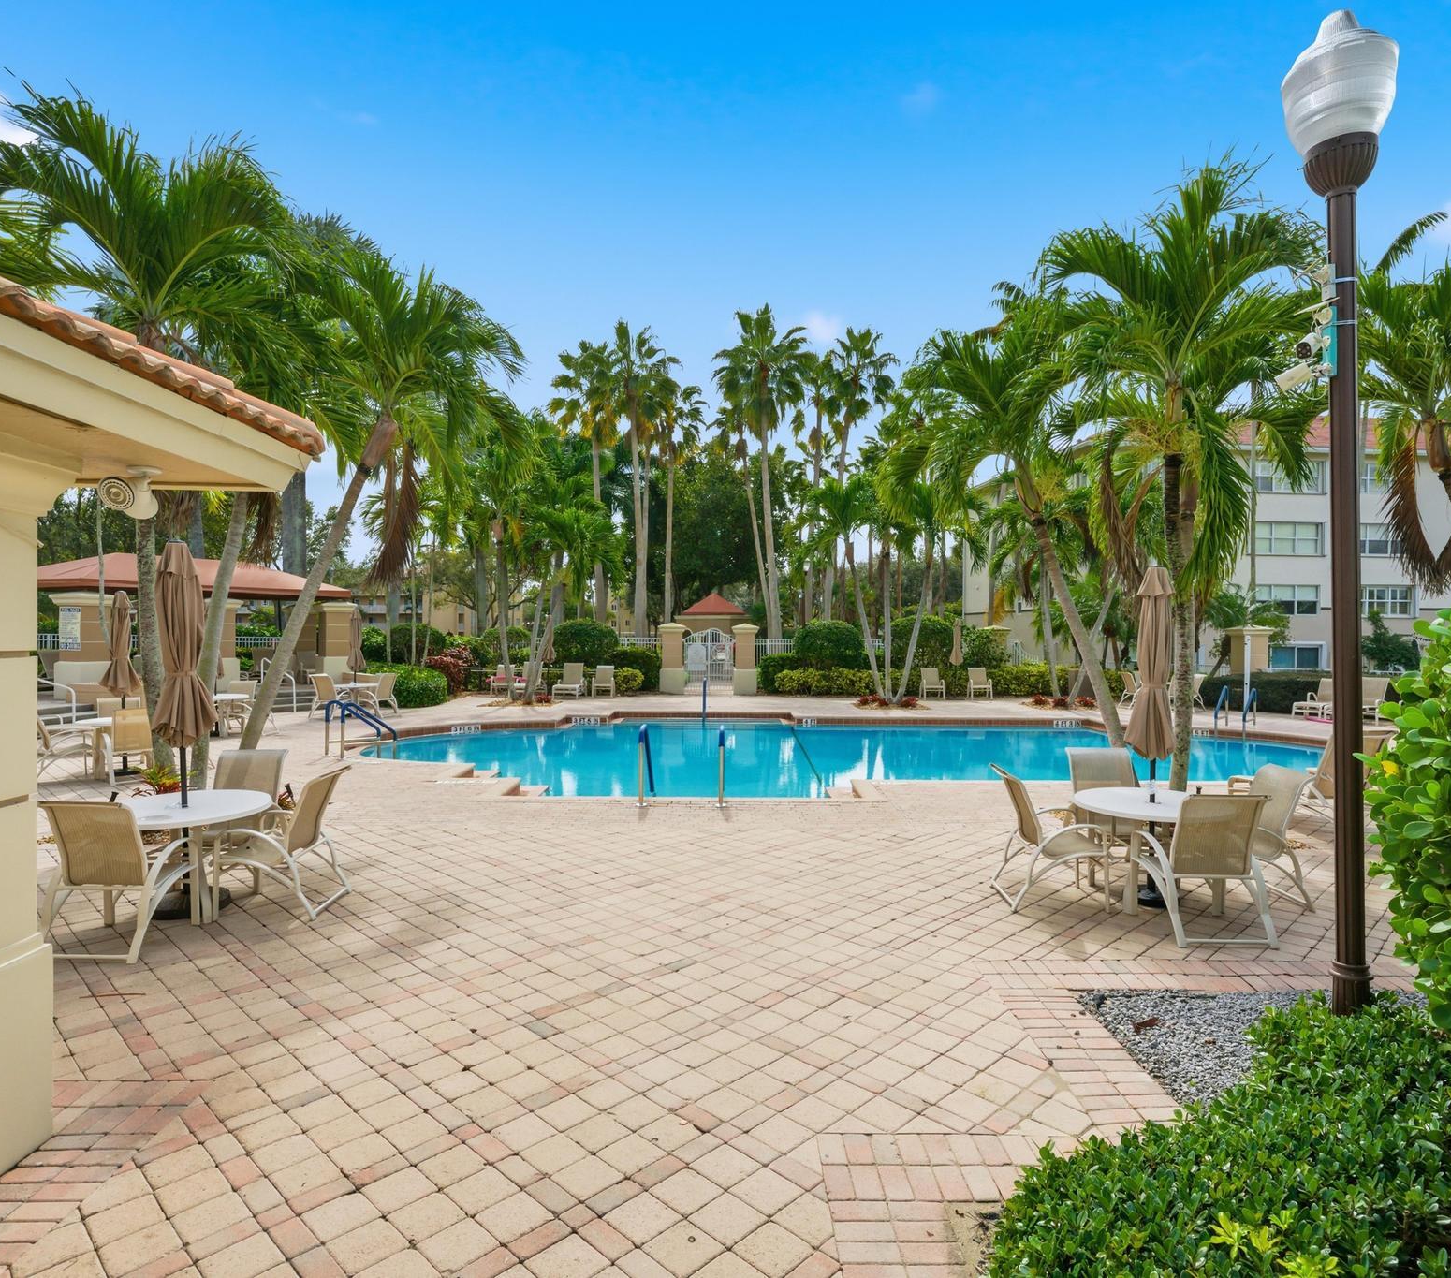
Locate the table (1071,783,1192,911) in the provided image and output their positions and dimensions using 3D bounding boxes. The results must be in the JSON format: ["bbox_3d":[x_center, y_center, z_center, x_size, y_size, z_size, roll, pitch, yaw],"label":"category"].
[{"bbox_3d":[3.120,1.553,6.220,1.110,0.715,1.110,0,0,0],"label":"table"}]

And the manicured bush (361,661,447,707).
[{"bbox_3d":[-8.804,1.247,23.400,2.400,1.250,2.000,0,0,-17],"label":"manicured bush"}]

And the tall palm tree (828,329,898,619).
[{"bbox_3d":[6.050,-5.900,38.000,3.300,15.600,3.100,0,0,0],"label":"tall palm tree"}]

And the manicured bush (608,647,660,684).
[{"bbox_3d":[-2.960,0.922,27.600,1.700,1.450,1.500,0,0,0],"label":"manicured bush"}]

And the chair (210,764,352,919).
[{"bbox_3d":[-3.135,1.445,6.110,0.690,0.935,0.645,0,0,-1],"label":"chair"}]

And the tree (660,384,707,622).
[{"bbox_3d":[-2.300,-5.400,43.000,3.000,14.600,3.000,0,0,0],"label":"tree"}]

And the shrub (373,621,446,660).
[{"bbox_3d":[-10.300,0.730,28.000,2.300,2.300,2.200,0,0,0],"label":"shrub"}]

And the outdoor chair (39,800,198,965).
[{"bbox_3d":[-3.780,1.430,5.320,0.610,0.940,0.710,0,0,-2],"label":"outdoor chair"}]

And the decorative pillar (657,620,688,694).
[{"bbox_3d":[-1.830,0.680,29.600,0.940,2.420,0.940,0,0,0],"label":"decorative pillar"}]

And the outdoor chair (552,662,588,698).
[{"bbox_3d":[-4.720,1.340,25.900,0.720,1.050,1.500,0,0,0],"label":"outdoor chair"}]

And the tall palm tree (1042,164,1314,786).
[{"bbox_3d":[4.630,-1.430,8.750,2.900,6.700,2.800,0,0,0],"label":"tall palm tree"}]

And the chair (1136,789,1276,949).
[{"bbox_3d":[3.110,1.445,5.580,0.640,0.935,0.690,0,0,1],"label":"chair"}]

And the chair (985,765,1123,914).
[{"bbox_3d":[2.390,1.480,6.360,0.730,0.960,0.630,0,0,0],"label":"chair"}]

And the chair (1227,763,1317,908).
[{"bbox_3d":[3.840,1.427,6.270,0.710,0.940,0.610,0,0,2],"label":"chair"}]

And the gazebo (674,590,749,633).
[{"bbox_3d":[-0.750,-0.320,47.000,3.700,4.450,3.700,0,0,17],"label":"gazebo"}]

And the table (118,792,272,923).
[{"bbox_3d":[-3.940,1.575,6.150,1.230,0.710,1.230,0,0,0],"label":"table"}]

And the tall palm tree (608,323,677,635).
[{"bbox_3d":[-4.200,-6.950,43.000,3.400,17.700,3.400,0,0,0],"label":"tall palm tree"}]

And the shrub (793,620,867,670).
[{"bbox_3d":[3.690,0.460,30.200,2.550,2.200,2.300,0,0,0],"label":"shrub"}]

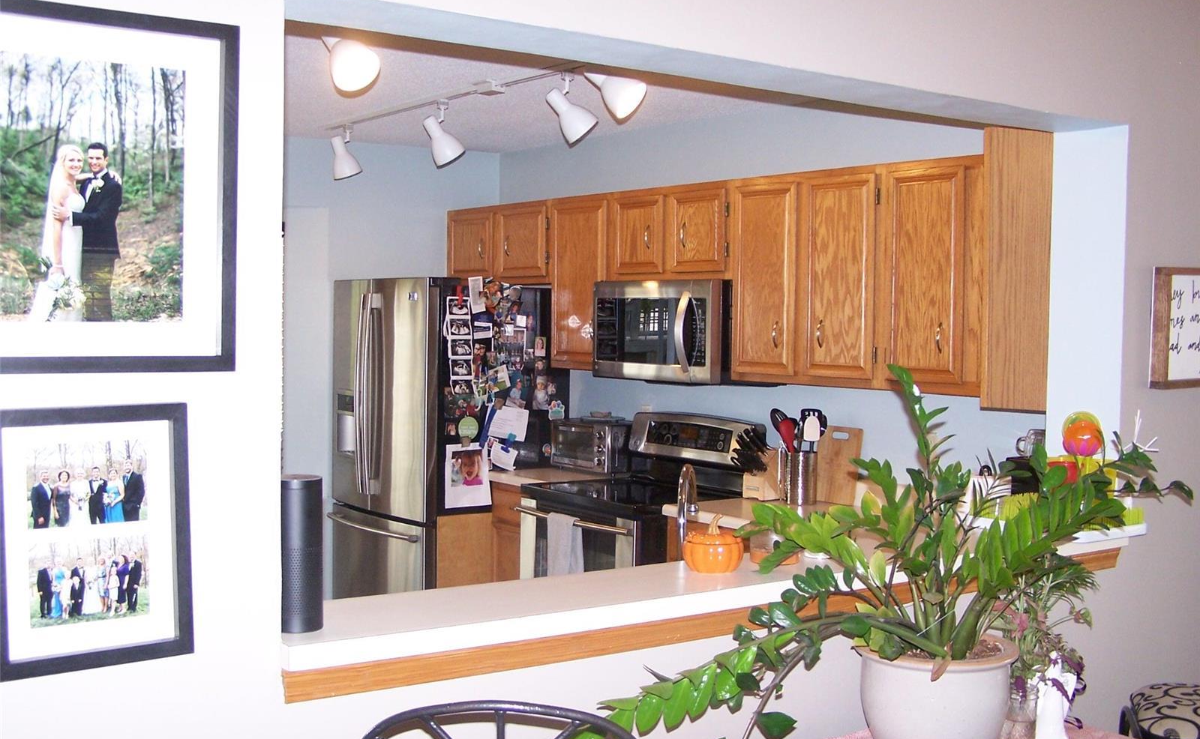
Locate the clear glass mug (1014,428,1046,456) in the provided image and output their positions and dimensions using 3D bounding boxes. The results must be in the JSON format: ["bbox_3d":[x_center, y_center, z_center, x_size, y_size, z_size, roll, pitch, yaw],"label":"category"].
[{"bbox_3d":[1.315,0.225,4.000,0.112,0.090,0.085,1,2,11],"label":"clear glass mug"}]

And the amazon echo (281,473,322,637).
[{"bbox_3d":[-0.479,0.290,2.076,0.084,0.235,0.084,0,2,-11],"label":"amazon echo"}]

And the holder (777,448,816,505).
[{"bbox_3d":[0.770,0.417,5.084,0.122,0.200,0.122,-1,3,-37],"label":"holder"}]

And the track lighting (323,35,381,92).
[{"bbox_3d":[-0.678,-0.840,3.550,0.130,0.220,0.200,-1,3,-37],"label":"track lighting"}]

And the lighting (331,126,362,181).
[{"bbox_3d":[-1.117,-0.949,5.800,0.170,0.240,0.130,-1,3,-37],"label":"lighting"}]

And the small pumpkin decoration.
[{"bbox_3d":[0.230,0.347,2.652,0.120,0.110,0.120,1,2,0],"label":"small pumpkin decoration"}]

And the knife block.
[{"bbox_3d":[0.660,0.407,5.213,0.160,0.205,0.110,-1,3,-37],"label":"knife block"}]

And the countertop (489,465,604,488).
[{"bbox_3d":[-0.184,0.495,5.899,0.660,0.045,0.400,-1,3,-37],"label":"countertop"}]

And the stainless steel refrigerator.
[{"bbox_3d":[-0.726,0.471,6.300,0.850,1.785,0.910,-1,3,-37],"label":"stainless steel refrigerator"}]

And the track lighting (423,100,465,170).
[{"bbox_3d":[-0.603,-0.909,5.100,0.185,0.255,0.130,0,2,-26],"label":"track lighting"}]

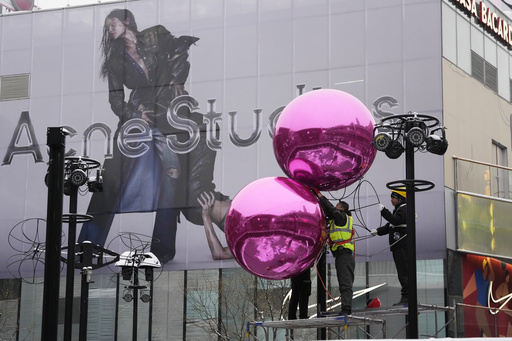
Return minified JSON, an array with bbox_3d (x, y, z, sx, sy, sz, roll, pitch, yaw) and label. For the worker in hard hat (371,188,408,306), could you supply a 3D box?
[{"bbox_3d":[1.986,1.117,18.200,0.580,1.753,0.500,4,-13,-17],"label":"worker in hard hat"}]

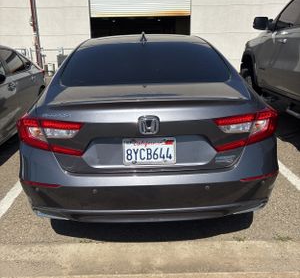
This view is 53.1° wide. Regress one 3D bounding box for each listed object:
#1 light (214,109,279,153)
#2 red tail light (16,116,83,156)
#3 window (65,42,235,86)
[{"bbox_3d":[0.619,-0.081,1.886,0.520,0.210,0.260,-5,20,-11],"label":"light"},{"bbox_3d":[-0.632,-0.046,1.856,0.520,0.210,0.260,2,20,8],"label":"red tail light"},{"bbox_3d":[-0.035,-0.614,2.396,1.230,0.100,0.820,-2,38,-1],"label":"window"}]

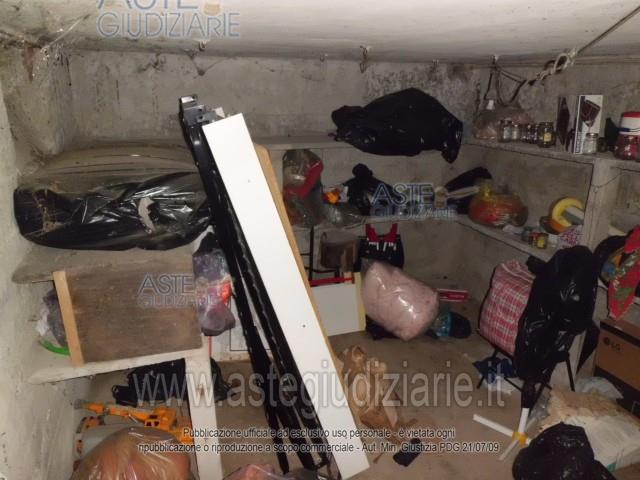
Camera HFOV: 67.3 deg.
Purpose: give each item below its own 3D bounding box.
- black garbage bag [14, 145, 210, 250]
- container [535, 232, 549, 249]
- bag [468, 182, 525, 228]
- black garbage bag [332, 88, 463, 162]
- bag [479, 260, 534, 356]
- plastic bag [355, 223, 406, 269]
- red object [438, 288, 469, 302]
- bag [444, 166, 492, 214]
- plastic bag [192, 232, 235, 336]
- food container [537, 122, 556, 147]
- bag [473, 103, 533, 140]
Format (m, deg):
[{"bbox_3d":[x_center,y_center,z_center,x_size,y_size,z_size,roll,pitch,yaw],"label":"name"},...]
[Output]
[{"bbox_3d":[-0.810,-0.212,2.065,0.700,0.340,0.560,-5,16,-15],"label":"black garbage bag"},{"bbox_3d":[1.277,0.004,2.796,0.072,0.078,0.072,-5,16,-15],"label":"container"},{"bbox_3d":[1.207,-0.244,3.365,0.300,0.250,0.300,-5,16,-15],"label":"bag"},{"bbox_3d":[0.451,-0.692,2.939,0.720,0.400,0.380,-6,17,-15],"label":"black garbage bag"},{"bbox_3d":[1.043,0.346,2.649,0.150,0.460,0.310,-5,16,-15],"label":"bag"},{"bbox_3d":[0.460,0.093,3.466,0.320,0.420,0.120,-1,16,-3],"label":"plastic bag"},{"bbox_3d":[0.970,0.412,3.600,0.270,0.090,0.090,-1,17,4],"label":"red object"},{"bbox_3d":[1.119,-0.375,3.633,0.306,0.347,0.280,-5,17,-17],"label":"bag"},{"bbox_3d":[-0.454,0.188,2.005,0.190,0.435,0.200,-5,17,-17],"label":"plastic bag"},{"bbox_3d":[1.115,-0.511,2.360,0.082,0.114,0.082,-6,17,-15],"label":"food container"},{"bbox_3d":[1.115,-0.729,2.938,0.250,0.200,0.310,-6,17,-15],"label":"bag"}]

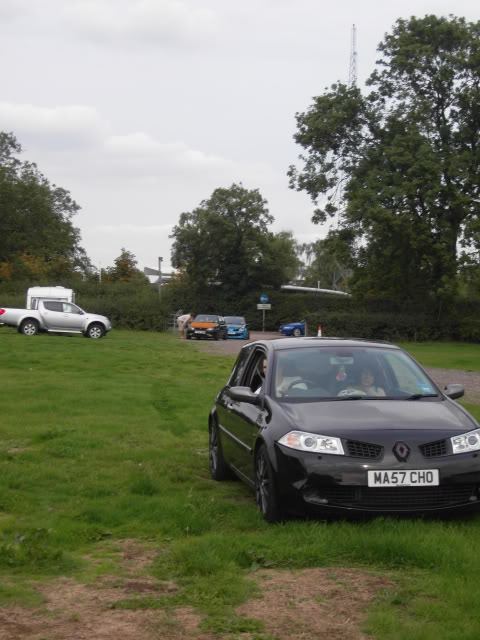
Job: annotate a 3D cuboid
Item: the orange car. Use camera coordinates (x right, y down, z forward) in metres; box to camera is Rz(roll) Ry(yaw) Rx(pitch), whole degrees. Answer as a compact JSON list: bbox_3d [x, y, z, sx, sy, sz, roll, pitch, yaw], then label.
[{"bbox_3d":[-1.800,0.390,66.800,1.660,1.420,3.800,0,1,8],"label":"orange car"}]

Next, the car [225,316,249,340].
[{"bbox_3d":[-0.430,0.410,69.000,1.760,1.420,4.000,0,1,6],"label":"car"}]

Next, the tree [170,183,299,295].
[{"bbox_3d":[-0.444,-5.125,97.000,10.000,11.600,9.600,0,1,0],"label":"tree"}]

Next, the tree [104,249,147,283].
[{"bbox_3d":[-9.051,-2.411,95.000,3.400,6.300,3.400,0,1,0],"label":"tree"}]

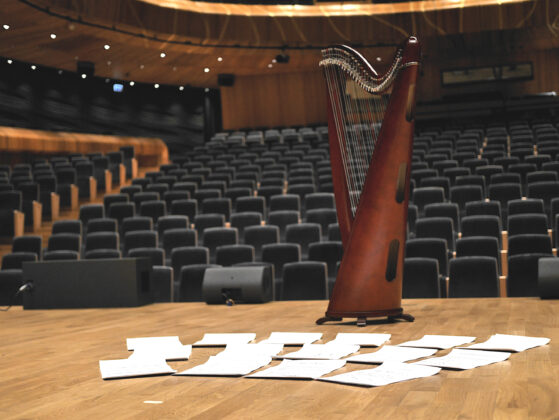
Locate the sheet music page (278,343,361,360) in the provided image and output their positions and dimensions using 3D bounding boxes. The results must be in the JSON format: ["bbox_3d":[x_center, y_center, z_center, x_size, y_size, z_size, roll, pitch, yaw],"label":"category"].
[{"bbox_3d":[0.182,0.643,3.632,0.279,0.020,0.369,-3,-3,20],"label":"sheet music page"}]

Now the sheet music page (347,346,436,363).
[{"bbox_3d":[0.380,0.488,2.721,0.214,0.016,0.303,-3,-3,33],"label":"sheet music page"}]

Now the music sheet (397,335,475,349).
[{"bbox_3d":[0.744,0.636,3.867,0.279,0.020,0.369,-4,-4,35],"label":"music sheet"}]

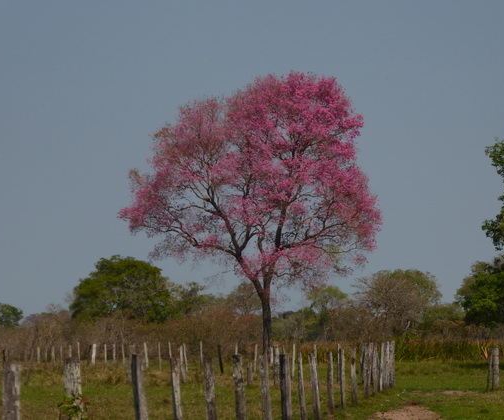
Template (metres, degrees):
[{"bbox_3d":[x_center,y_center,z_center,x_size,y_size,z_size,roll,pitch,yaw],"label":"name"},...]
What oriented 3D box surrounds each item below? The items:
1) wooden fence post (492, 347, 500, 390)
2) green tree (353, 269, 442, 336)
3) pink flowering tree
[{"bbox_3d":[7.667,4.990,109.000,0.208,1.385,0.208,-1,-2,4],"label":"wooden fence post"},{"bbox_3d":[11.558,8.142,275.000,7.149,6.990,6.792,-1,-2,2],"label":"green tree"},{"bbox_3d":[-0.147,0.323,203.000,15.363,16.770,14.595,-1,-2,0],"label":"pink flowering tree"}]

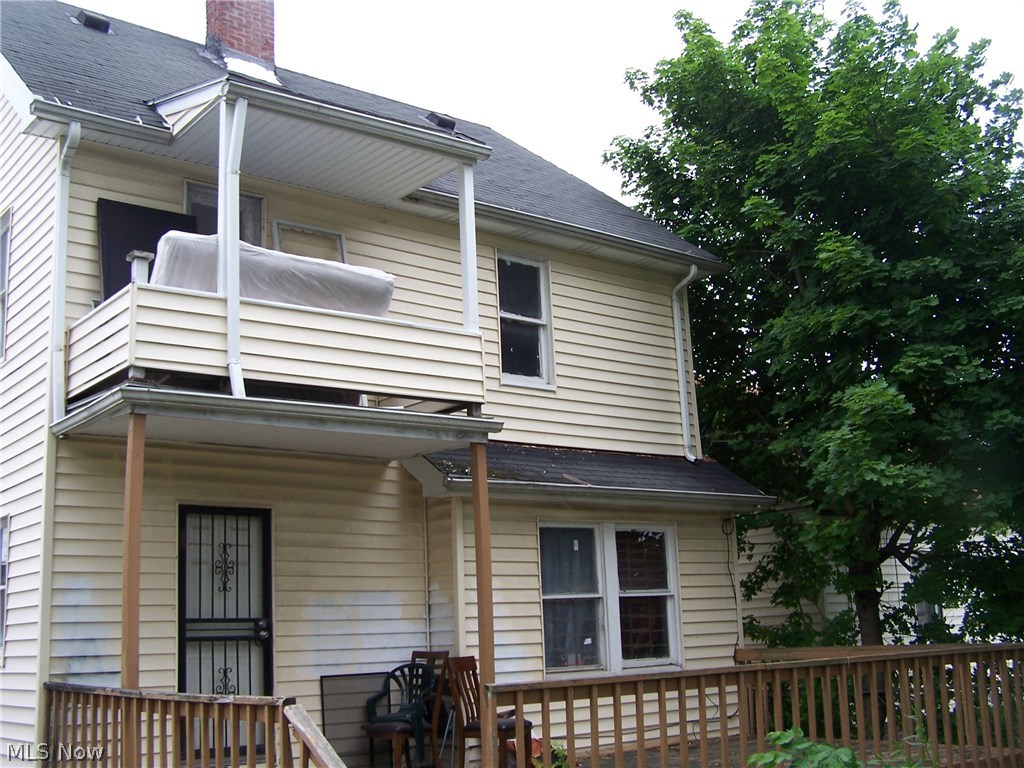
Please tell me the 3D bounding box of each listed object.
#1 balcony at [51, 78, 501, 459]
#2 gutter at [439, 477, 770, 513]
[{"bbox_3d":[-1.898,-0.862,9.448,3.250,2.760,1.630,7,-15,-37],"label":"balcony"},{"bbox_3d":[1.178,1.138,11.477,4.520,0.140,0.140,7,-15,-37],"label":"gutter"}]

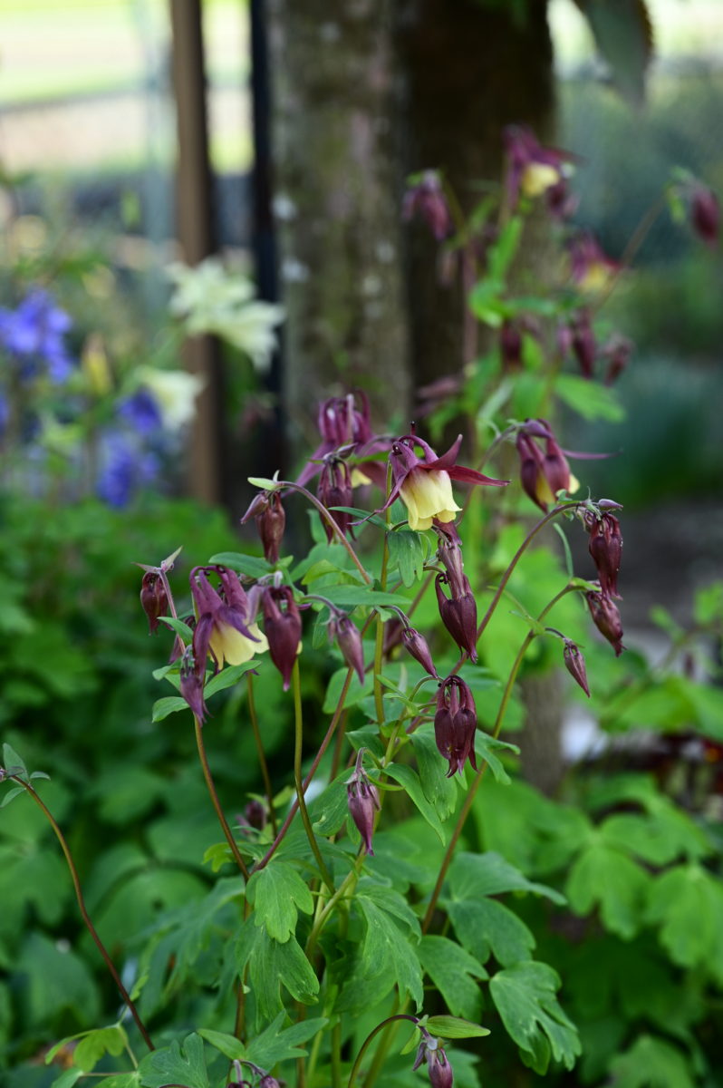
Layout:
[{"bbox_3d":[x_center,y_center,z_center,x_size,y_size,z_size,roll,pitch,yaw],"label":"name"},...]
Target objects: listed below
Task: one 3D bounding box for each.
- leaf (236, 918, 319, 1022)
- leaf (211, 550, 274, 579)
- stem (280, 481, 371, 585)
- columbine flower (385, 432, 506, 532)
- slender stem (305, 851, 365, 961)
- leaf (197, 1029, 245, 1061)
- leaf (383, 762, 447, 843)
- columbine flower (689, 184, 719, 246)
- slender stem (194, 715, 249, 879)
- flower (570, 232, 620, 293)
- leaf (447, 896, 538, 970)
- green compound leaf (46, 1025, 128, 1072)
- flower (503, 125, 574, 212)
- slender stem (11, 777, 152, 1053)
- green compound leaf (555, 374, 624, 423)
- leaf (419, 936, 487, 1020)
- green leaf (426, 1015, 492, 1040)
[{"bbox_3d":[-0.031,0.158,0.750,0.031,0.038,0.016,2,-6,0],"label":"leaf"},{"bbox_3d":[-0.045,0.008,0.760,0.024,0.011,0.018,-1,15,0],"label":"leaf"},{"bbox_3d":[-0.016,-0.005,0.890,0.011,0.061,0.009,-42,6,0],"label":"stem"},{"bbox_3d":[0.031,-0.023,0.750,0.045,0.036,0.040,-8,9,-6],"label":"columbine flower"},{"bbox_3d":[-0.011,0.137,0.765,0.007,0.046,0.007,28,0,5],"label":"slender stem"},{"bbox_3d":[-0.053,0.187,0.755,0.020,0.008,0.010,33,9,8],"label":"leaf"},{"bbox_3d":[0.020,0.096,0.750,0.023,0.030,0.015,-1,15,0],"label":"leaf"},{"bbox_3d":[0.172,-0.164,1.010,0.013,0.029,0.013,-13,13,0],"label":"columbine flower"},{"bbox_3d":[-0.053,0.095,0.760,0.008,0.063,0.007,-18,12,0],"label":"slender stem"},{"bbox_3d":[0.117,-0.141,1.020,0.028,0.031,0.027,-8,17,-24],"label":"flower"},{"bbox_3d":[0.061,0.182,0.950,0.041,0.031,0.021,-3,8,-11],"label":"leaf"},{"bbox_3d":[-0.103,0.190,0.760,0.030,0.017,0.021,-1,15,0],"label":"green compound leaf"},{"bbox_3d":[0.087,-0.183,0.990,0.035,0.041,0.033,-10,18,-30],"label":"flower"},{"bbox_3d":[-0.104,0.138,0.755,0.013,0.115,0.011,-28,10,0],"label":"slender stem"},{"bbox_3d":[0.138,-0.088,1.220,0.042,0.025,0.025,-2,14,-6],"label":"green compound leaf"},{"bbox_3d":[0.041,0.197,0.920,0.032,0.035,0.019,-3,8,-11],"label":"leaf"},{"bbox_3d":[0.042,0.210,0.880,0.029,0.004,0.009,1,30,3],"label":"green leaf"}]

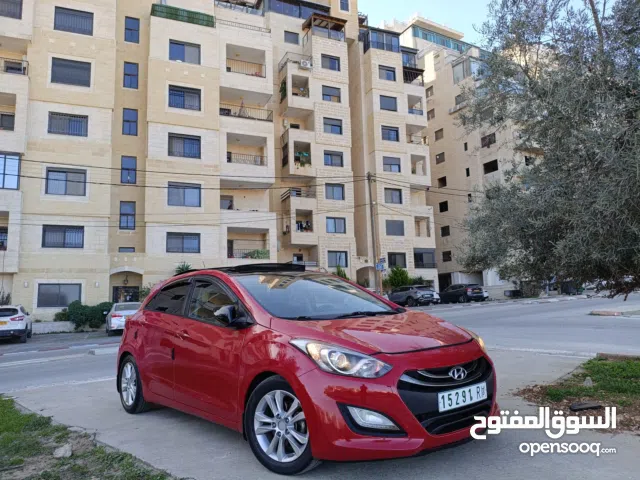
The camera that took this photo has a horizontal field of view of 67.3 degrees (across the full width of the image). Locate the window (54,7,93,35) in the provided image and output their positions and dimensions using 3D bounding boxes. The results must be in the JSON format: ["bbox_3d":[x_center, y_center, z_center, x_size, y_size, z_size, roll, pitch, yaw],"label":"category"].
[{"bbox_3d":[-14.105,-12.500,27.507,1.957,1.477,0.150,1,-9,-20],"label":"window"}]

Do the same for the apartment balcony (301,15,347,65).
[{"bbox_3d":[0.549,-19.404,46.769,3.764,3.863,2.080,2,-9,-23],"label":"apartment balcony"}]

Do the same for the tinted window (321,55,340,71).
[{"bbox_3d":[0.992,-16.938,45.962,1.856,1.511,0.150,1,-9,-21],"label":"tinted window"}]

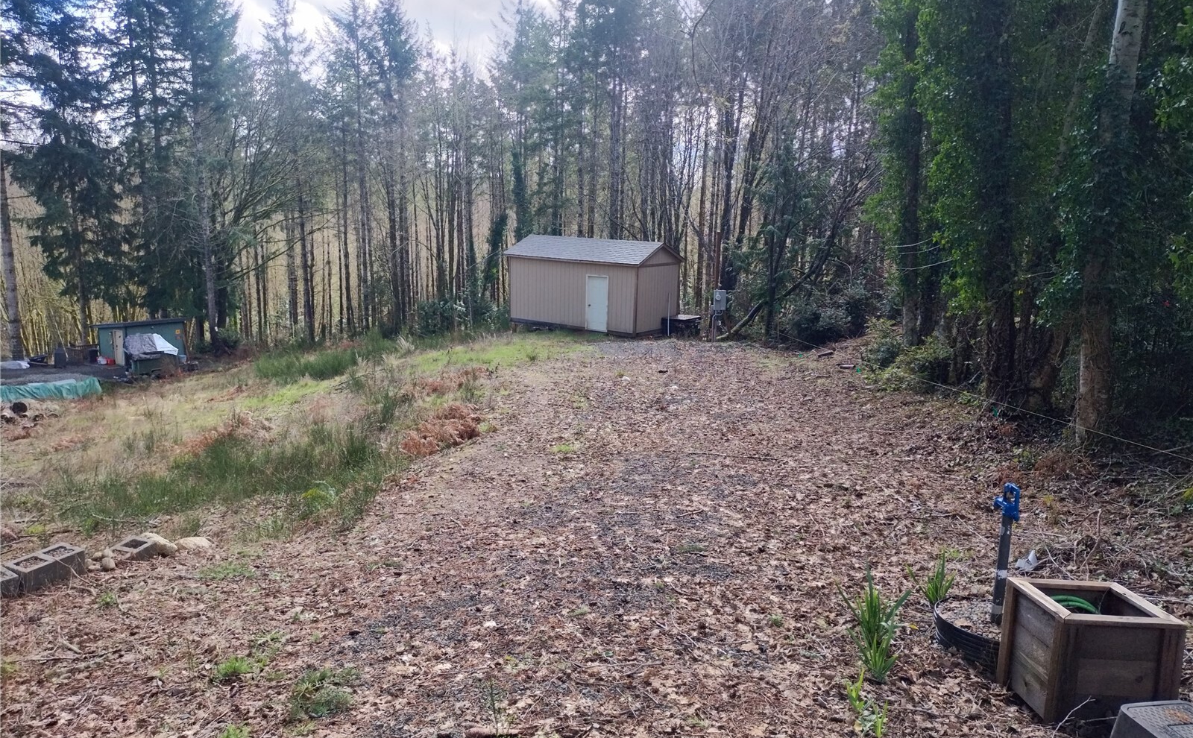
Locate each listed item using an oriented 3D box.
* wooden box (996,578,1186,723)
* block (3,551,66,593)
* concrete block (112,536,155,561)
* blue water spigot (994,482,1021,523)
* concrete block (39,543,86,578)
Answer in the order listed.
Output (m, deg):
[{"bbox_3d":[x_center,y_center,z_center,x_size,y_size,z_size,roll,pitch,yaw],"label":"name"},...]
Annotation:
[{"bbox_3d":[1.919,1.117,3.380,0.446,0.431,0.436,2,6,0],"label":"wooden box"},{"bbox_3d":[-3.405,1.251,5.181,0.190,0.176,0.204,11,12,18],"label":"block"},{"bbox_3d":[-3.299,1.343,6.051,0.185,0.180,0.380,12,10,7],"label":"concrete block"},{"bbox_3d":[1.819,0.592,3.813,0.060,0.160,0.145,-3,11,-20],"label":"blue water spigot"},{"bbox_3d":[-3.343,1.224,5.359,0.190,0.176,0.210,11,12,18],"label":"concrete block"}]

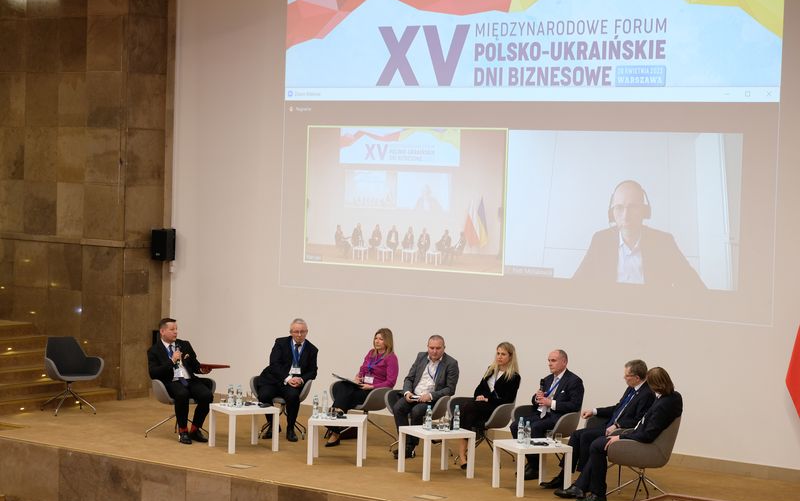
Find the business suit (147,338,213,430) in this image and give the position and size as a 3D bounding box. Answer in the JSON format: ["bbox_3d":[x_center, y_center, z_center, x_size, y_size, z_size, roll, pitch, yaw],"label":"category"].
[{"bbox_3d":[-2.410,1.448,18.337,0.600,0.942,0.690,1,2,-27],"label":"business suit"}]

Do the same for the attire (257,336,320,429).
[{"bbox_3d":[-1.250,1.456,18.697,0.660,0.984,0.720,1,2,-3],"label":"attire"}]

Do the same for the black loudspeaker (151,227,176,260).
[{"bbox_3d":[-3.076,-0.070,21.765,0.250,0.395,0.230,3,2,32],"label":"black loudspeaker"}]

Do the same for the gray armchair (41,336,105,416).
[{"bbox_3d":[-3.960,1.502,19.996,0.660,0.860,0.640,0,3,-29],"label":"gray armchair"}]

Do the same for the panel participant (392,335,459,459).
[{"bbox_3d":[0.246,1.523,17.510,0.620,1.270,0.780,3,3,32],"label":"panel participant"}]

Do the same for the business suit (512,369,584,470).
[{"bbox_3d":[1.470,1.636,16.589,0.560,0.926,0.700,3,3,38],"label":"business suit"}]

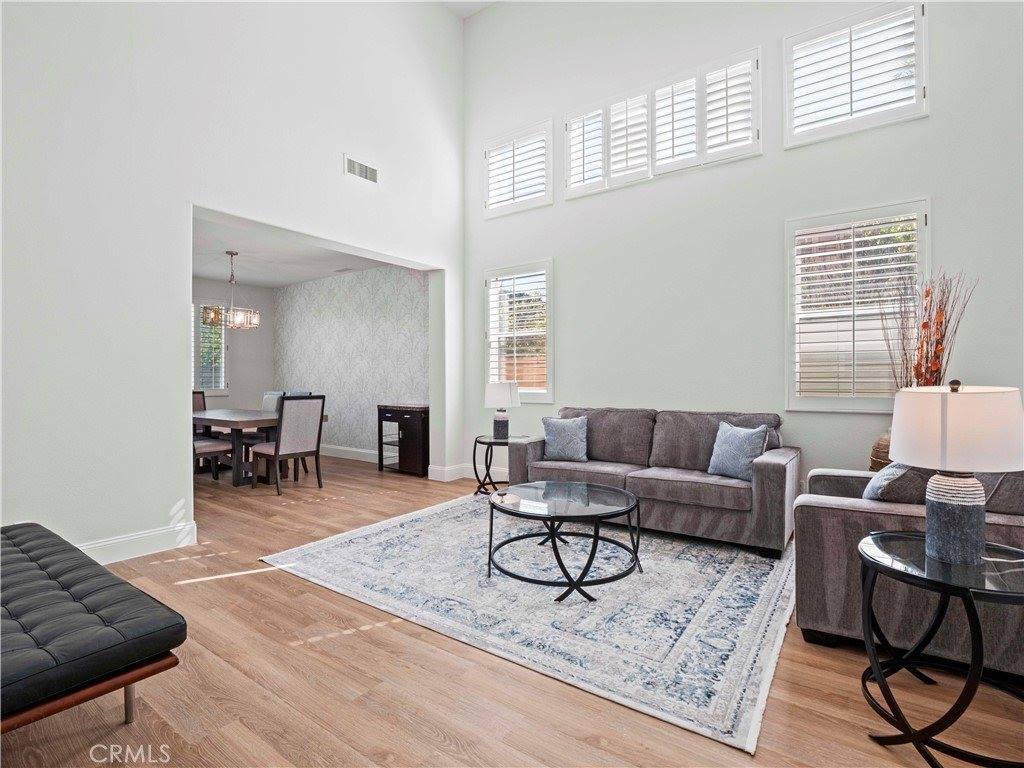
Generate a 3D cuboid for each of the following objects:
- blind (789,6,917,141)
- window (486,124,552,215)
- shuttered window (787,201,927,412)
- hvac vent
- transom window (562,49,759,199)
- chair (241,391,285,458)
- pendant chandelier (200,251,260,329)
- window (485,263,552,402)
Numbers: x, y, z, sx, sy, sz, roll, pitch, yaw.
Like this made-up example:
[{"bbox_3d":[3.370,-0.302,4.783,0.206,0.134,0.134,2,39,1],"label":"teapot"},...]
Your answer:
[{"bbox_3d":[2.617,-2.387,3.655,0.807,0.744,0.080,0,1,34],"label":"blind"},{"bbox_3d":[0.061,-2.373,5.317,0.920,0.912,0.090,0,1,35],"label":"window"},{"bbox_3d":[2.631,-0.553,3.664,0.892,1.557,0.080,0,1,34],"label":"shuttered window"},{"bbox_3d":[-1.440,-2.045,4.561,0.030,0.186,0.414,0,1,35],"label":"hvac vent"},{"bbox_3d":[1.317,-2.357,4.444,1.832,0.906,0.090,0,1,35],"label":"transom window"},{"bbox_3d":[-3.564,0.648,6.475,0.508,1.032,0.653,0,1,34],"label":"chair"},{"bbox_3d":[-3.435,-1.140,5.813,0.684,0.948,0.684,0,1,35],"label":"pendant chandelier"},{"bbox_3d":[0.069,-0.565,5.396,0.929,1.569,0.080,0,1,34],"label":"window"}]

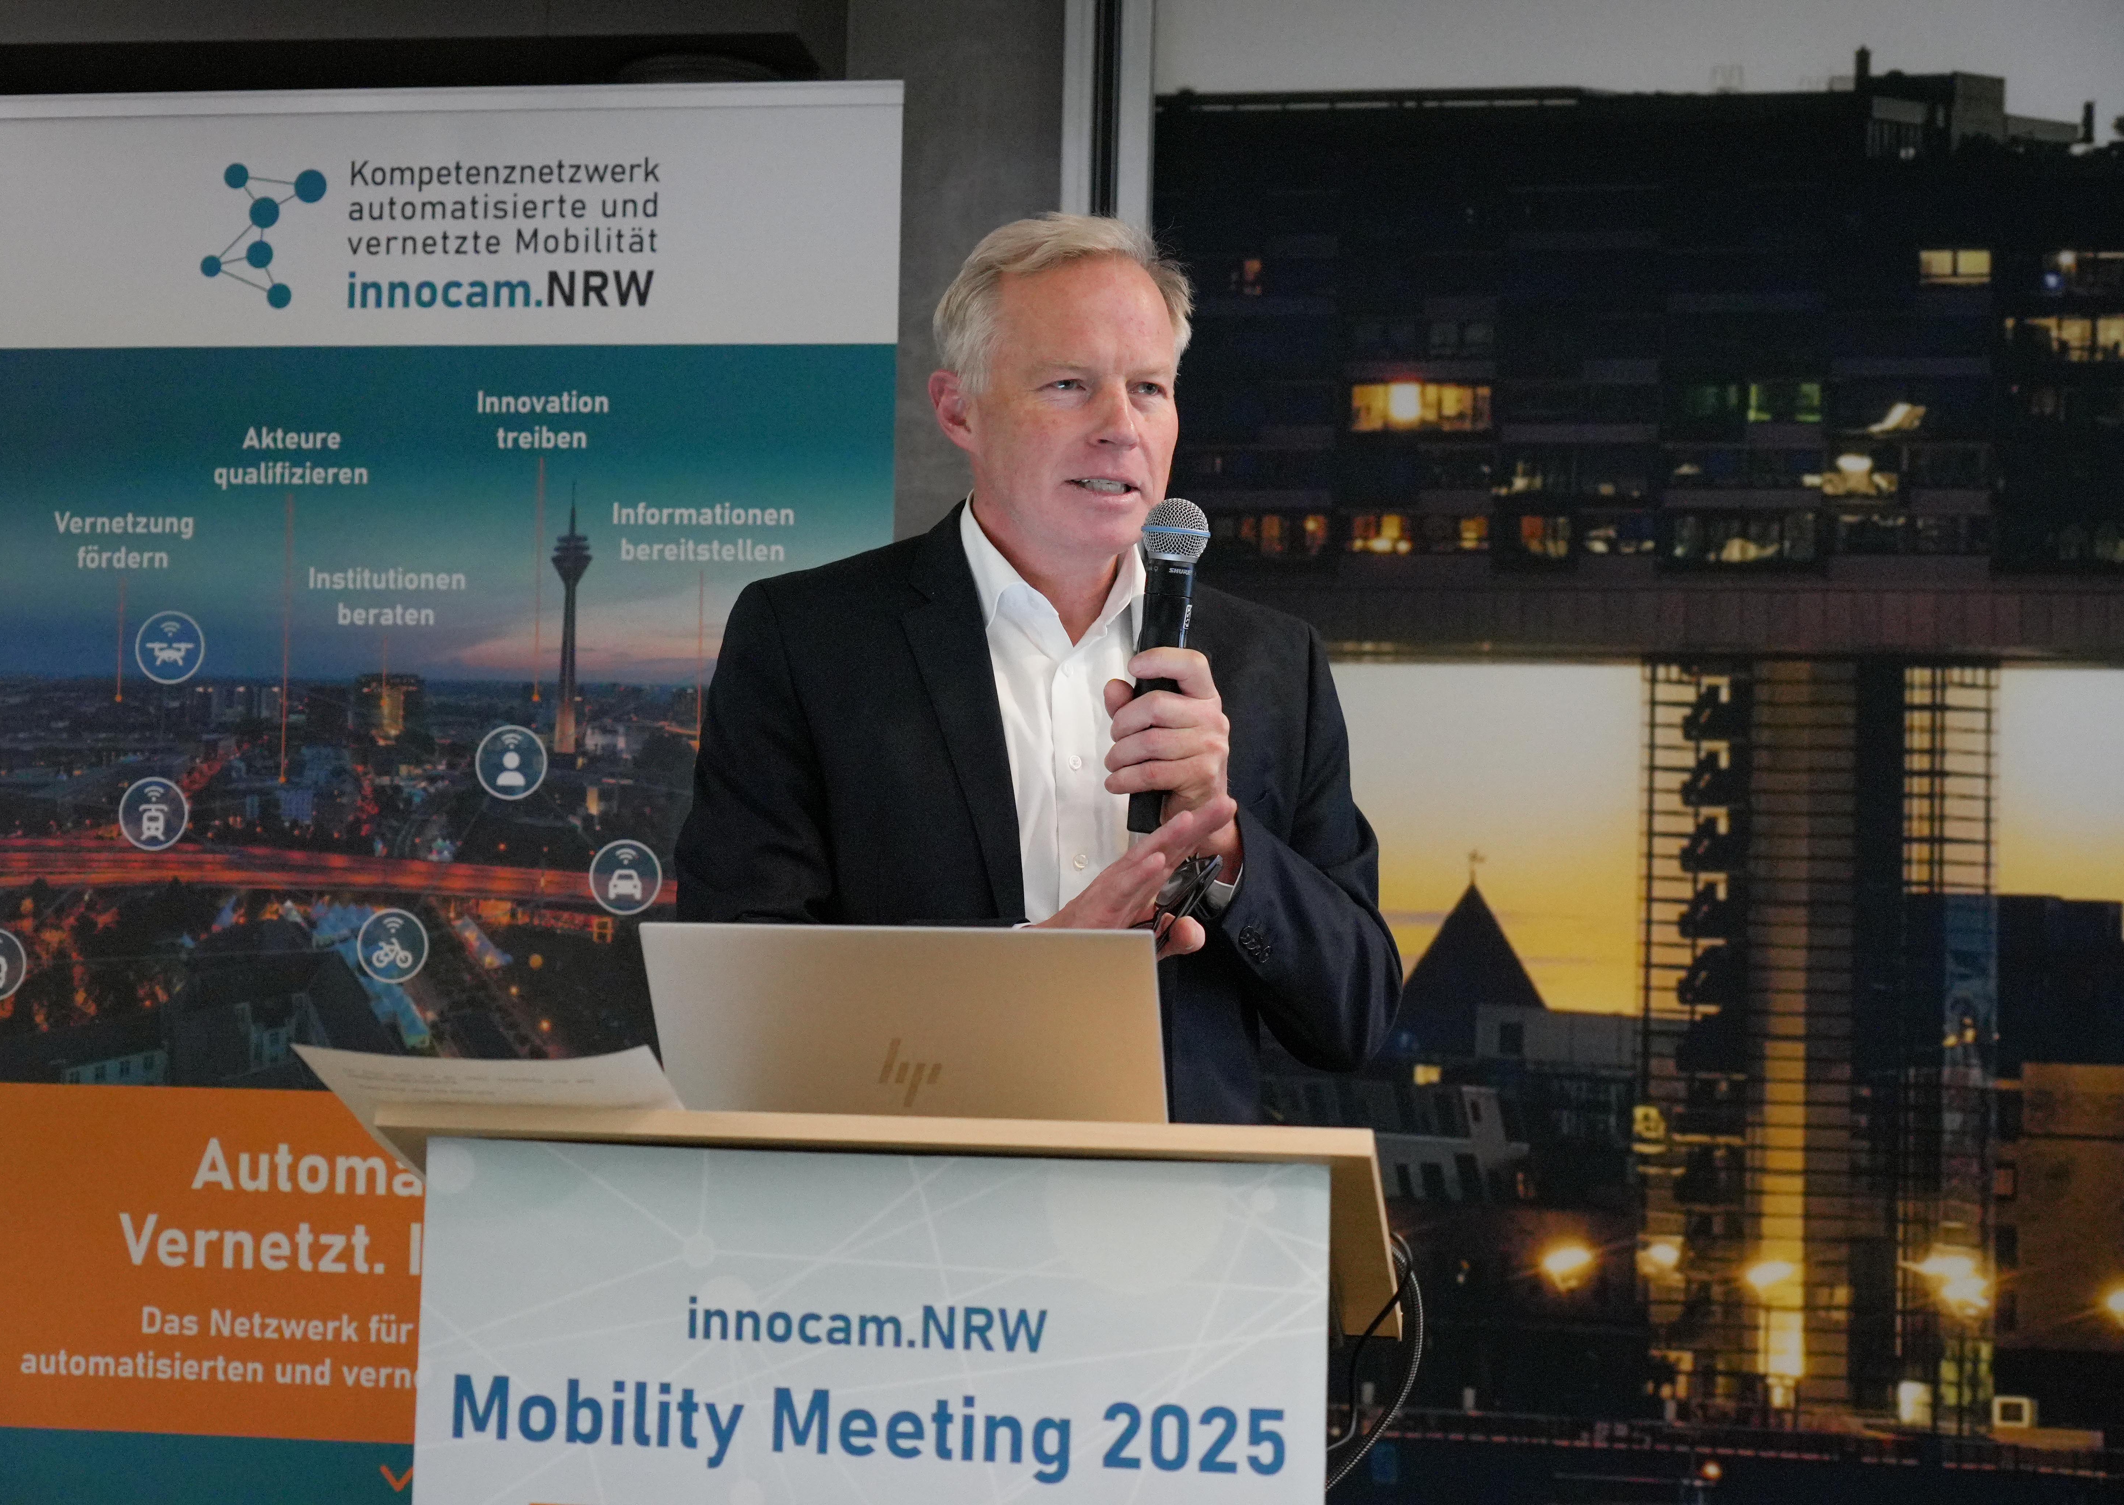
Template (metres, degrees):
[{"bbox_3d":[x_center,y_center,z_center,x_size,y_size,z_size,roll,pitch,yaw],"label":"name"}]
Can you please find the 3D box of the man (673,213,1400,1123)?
[{"bbox_3d":[-0.030,0.490,2.420,0.570,1.820,0.450,2,-4,-18],"label":"man"}]

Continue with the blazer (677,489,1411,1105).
[{"bbox_3d":[-0.025,0.180,2.440,0.560,0.770,0.400,2,-4,-18],"label":"blazer"}]

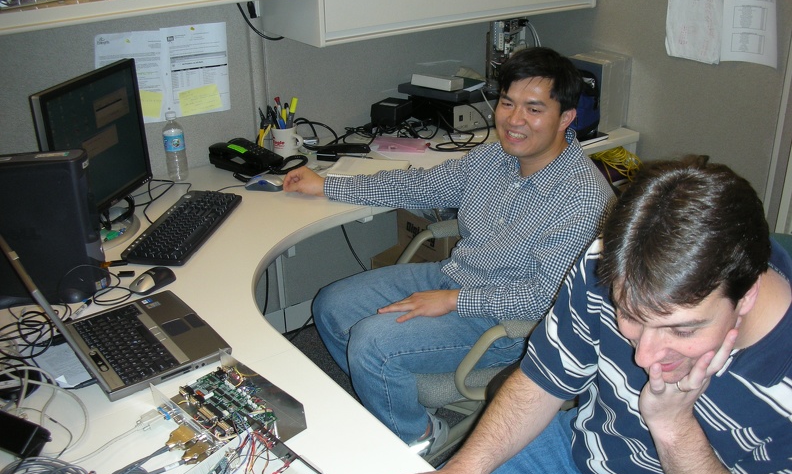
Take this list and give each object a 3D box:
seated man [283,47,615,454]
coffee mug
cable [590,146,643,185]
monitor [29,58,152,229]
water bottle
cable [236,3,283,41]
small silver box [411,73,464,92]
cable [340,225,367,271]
[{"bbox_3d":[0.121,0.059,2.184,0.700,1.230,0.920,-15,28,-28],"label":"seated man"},{"bbox_3d":[-0.353,-0.317,2.659,0.113,0.097,0.084,-5,25,-7],"label":"coffee mug"},{"bbox_3d":[0.771,-0.241,2.795,0.190,0.125,0.110,-18,30,-32],"label":"cable"},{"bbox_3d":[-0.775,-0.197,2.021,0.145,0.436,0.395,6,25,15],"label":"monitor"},{"bbox_3d":[-0.678,-0.275,2.451,0.067,0.212,0.067,-8,26,-15],"label":"water bottle"},{"bbox_3d":[-0.421,-0.653,2.430,0.130,0.120,0.060,-18,30,-32],"label":"cable"},{"bbox_3d":[0.154,-0.572,2.948,0.184,0.041,0.073,20,32,37],"label":"small silver box"},{"bbox_3d":[-0.149,0.038,2.828,0.090,0.175,0.040,-18,30,-32],"label":"cable"}]

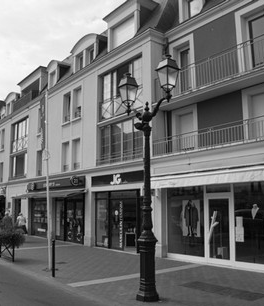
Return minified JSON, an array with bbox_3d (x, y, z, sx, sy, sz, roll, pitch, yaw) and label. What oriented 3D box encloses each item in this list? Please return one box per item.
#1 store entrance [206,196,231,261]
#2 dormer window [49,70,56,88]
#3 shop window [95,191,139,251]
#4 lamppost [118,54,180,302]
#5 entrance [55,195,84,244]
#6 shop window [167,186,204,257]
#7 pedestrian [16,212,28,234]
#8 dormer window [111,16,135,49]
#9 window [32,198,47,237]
[{"bbox_3d":[2.794,2.464,11.096,0.150,2.140,1.000,7,-12,-39],"label":"store entrance"},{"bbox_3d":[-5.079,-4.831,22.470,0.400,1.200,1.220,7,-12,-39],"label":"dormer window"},{"bbox_3d":[-0.711,3.014,15.355,0.300,2.620,3.400,7,-12,-39],"label":"shop window"},{"bbox_3d":[0.331,0.480,7.394,0.432,5.057,1.718,7,-11,-38],"label":"lamppost"},{"bbox_3d":[-3.210,3.429,18.230,0.300,2.463,3.121,7,-11,-38],"label":"entrance"},{"bbox_3d":[1.861,2.389,12.153,0.150,2.416,1.861,7,-11,-38],"label":"shop window"},{"bbox_3d":[-7.522,4.856,23.714,0.580,1.540,0.500,7,-12,-39],"label":"pedestrian"},{"bbox_3d":[-0.347,-5.571,15.995,0.200,1.354,1.993,7,-11,-38],"label":"dormer window"},{"bbox_3d":[-5.461,3.939,21.092,0.150,2.312,2.538,7,-11,-38],"label":"window"}]

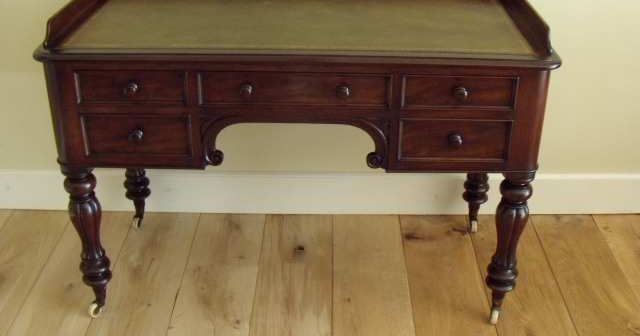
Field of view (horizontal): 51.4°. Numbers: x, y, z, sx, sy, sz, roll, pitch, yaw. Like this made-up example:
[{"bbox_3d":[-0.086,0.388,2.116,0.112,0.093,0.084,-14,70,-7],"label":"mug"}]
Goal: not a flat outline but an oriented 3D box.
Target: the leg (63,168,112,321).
[{"bbox_3d":[-0.588,0.203,1.715,0.080,0.475,0.080,1,31,1],"label":"leg"}]

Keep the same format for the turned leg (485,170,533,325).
[{"bbox_3d":[0.477,0.218,1.697,0.080,0.475,0.080,1,31,1],"label":"turned leg"}]

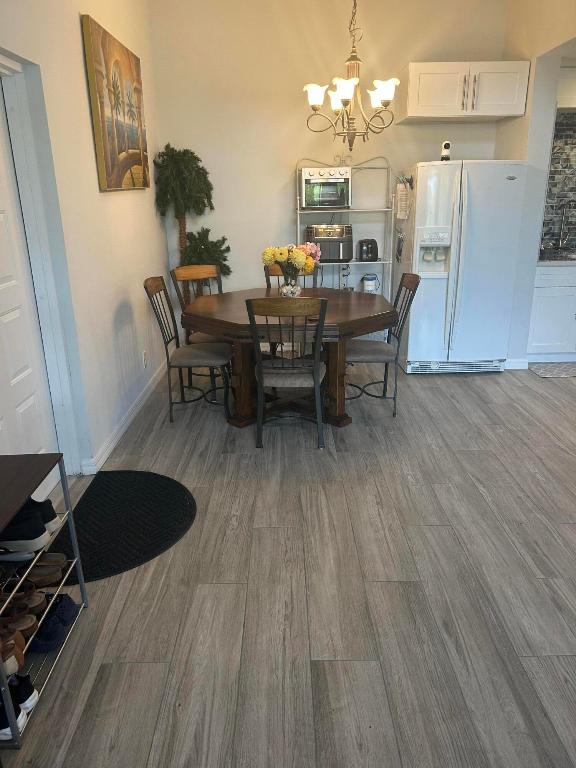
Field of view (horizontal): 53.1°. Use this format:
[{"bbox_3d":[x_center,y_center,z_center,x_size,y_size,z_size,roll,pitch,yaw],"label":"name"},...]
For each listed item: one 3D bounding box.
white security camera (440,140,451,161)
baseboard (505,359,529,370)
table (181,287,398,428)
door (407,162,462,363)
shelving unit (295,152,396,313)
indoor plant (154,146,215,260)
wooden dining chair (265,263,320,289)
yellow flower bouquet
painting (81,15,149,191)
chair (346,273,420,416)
[{"bbox_3d":[1.222,-1.810,4.476,0.075,0.145,0.075,3,19,11],"label":"white security camera"},{"bbox_3d":[1.987,-0.173,5.006,0.205,0.090,0.018,-1,19,0],"label":"baseboard"},{"bbox_3d":[0.020,-0.215,4.196,1.420,0.755,1.330,-1,19,0],"label":"table"},{"bbox_3d":[1.179,-0.949,4.664,0.335,1.570,0.100,-1,19,0],"label":"door"},{"bbox_3d":[0.504,-1.091,5.189,0.824,1.811,0.331,-1,19,0],"label":"shelving unit"},{"bbox_3d":[-0.854,-1.065,5.041,0.524,1.894,0.524,-1,19,0],"label":"indoor plant"},{"bbox_3d":[0.041,-0.486,4.695,0.460,0.945,0.540,-1,19,0],"label":"wooden dining chair"},{"bbox_3d":[0.025,-0.797,4.113,0.410,0.410,0.360,-1,19,0],"label":"yellow flower bouquet"},{"bbox_3d":[-1.107,-1.778,3.846,0.046,0.916,1.132,-1,19,0],"label":"painting"},{"bbox_3d":[0.610,-0.282,4.128,0.527,0.955,0.465,-1,19,0],"label":"chair"}]

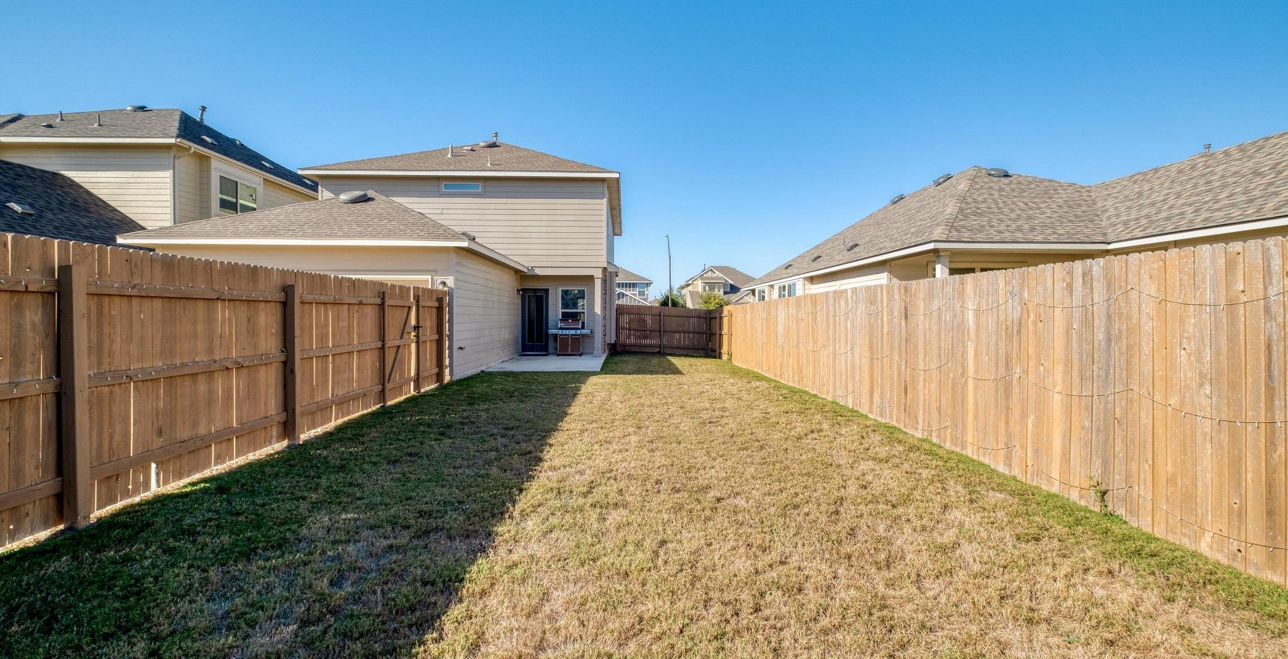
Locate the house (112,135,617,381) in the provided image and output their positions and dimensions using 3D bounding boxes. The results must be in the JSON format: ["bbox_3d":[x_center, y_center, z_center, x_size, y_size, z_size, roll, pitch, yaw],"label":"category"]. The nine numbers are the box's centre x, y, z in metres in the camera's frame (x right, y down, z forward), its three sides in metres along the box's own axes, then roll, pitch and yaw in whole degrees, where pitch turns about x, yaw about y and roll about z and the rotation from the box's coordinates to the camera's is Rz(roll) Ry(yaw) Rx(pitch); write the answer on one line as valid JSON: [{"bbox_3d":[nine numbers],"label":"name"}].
[{"bbox_3d":[-5.521,-3.171,18.935,9.450,8.050,17.250,0,1,-2],"label":"house"}]

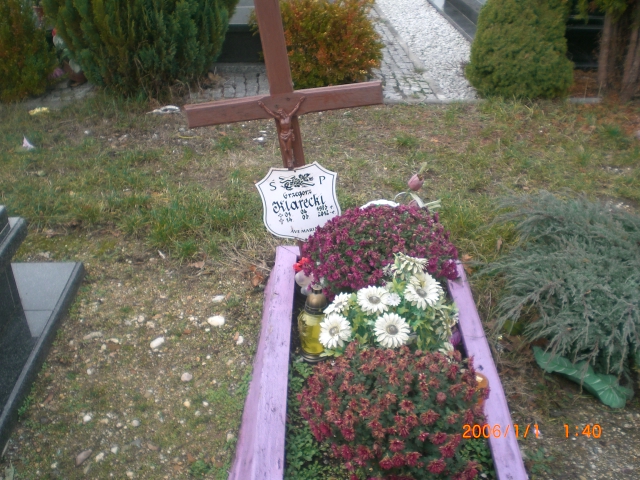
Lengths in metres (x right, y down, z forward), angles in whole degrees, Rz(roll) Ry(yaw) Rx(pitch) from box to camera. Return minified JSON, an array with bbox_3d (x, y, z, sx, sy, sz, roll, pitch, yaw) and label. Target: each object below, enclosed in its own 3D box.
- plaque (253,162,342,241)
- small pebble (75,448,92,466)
[{"bbox_3d":[-0.088,-0.150,2.740,0.310,0.310,0.015,-7,29,4],"label":"plaque"},{"bbox_3d":[-0.673,0.622,2.003,0.034,0.025,0.055,22,36,34],"label":"small pebble"}]

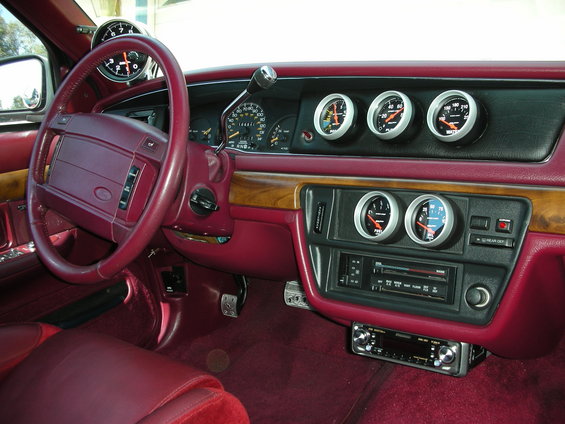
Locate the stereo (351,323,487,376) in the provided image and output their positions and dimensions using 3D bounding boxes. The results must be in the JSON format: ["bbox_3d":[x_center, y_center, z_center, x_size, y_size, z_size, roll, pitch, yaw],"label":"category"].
[{"bbox_3d":[0.232,0.208,0.932,0.180,0.053,0.160,4,2,37],"label":"stereo"}]

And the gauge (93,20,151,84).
[{"bbox_3d":[-0.327,-0.341,1.222,0.128,0.128,0.085,3,13,11],"label":"gauge"}]

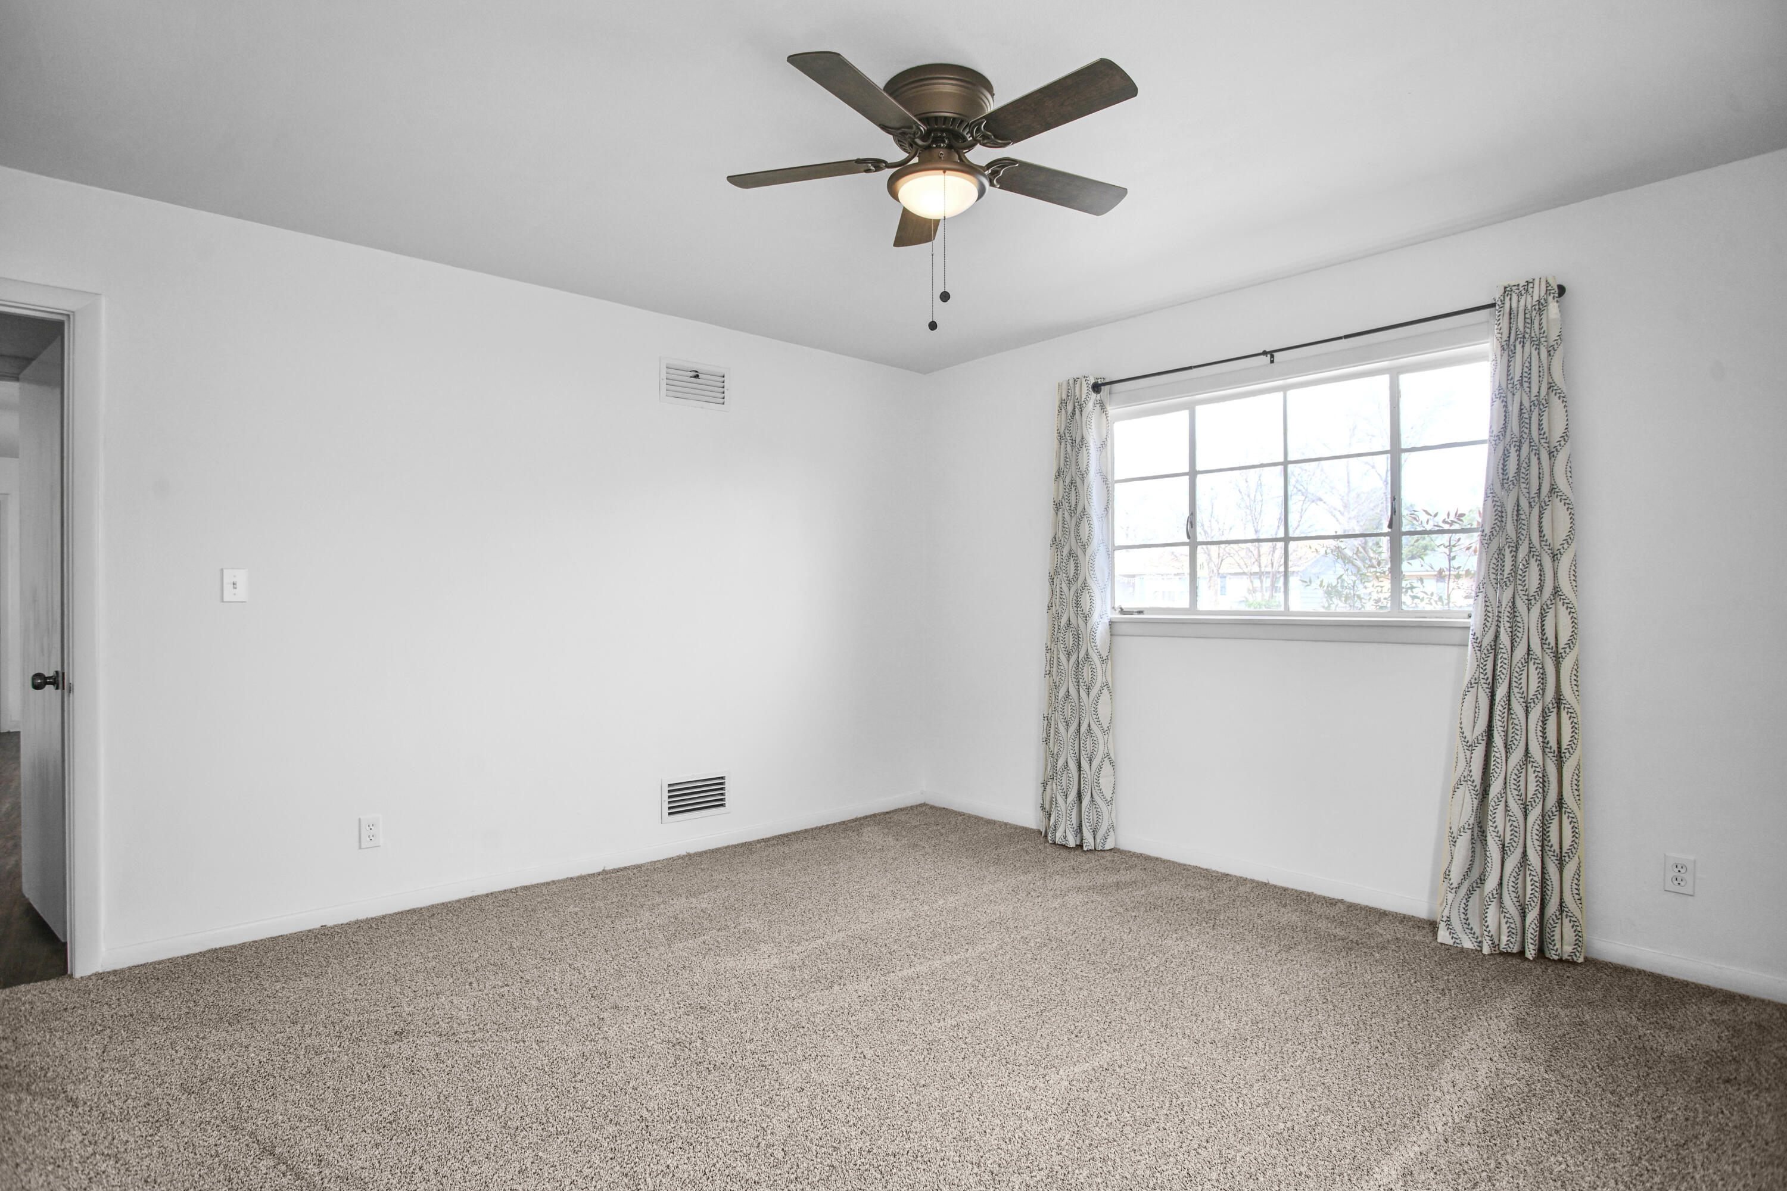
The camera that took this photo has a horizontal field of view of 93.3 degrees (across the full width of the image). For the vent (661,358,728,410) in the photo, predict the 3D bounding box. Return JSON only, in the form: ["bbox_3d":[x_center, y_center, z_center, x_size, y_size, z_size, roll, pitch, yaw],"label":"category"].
[{"bbox_3d":[-0.905,-0.971,3.881,0.344,0.203,0.020,0,0,-39],"label":"vent"}]

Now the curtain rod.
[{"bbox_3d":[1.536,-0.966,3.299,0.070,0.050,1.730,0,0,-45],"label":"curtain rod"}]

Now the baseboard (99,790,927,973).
[{"bbox_3d":[-1.139,1.137,3.682,3.385,0.078,0.017,0,0,-39],"label":"baseboard"}]

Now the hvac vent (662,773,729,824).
[{"bbox_3d":[-0.899,0.927,3.875,0.340,0.199,0.020,0,0,-39],"label":"hvac vent"}]

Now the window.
[{"bbox_3d":[1.565,-0.381,3.394,0.080,0.950,1.580,0,0,-45],"label":"window"}]

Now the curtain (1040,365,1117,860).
[{"bbox_3d":[0.862,0.083,3.976,0.130,2.190,0.340,0,0,-45],"label":"curtain"}]

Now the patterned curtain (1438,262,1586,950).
[{"bbox_3d":[2.024,0.076,2.783,0.150,2.190,0.370,0,0,-45],"label":"patterned curtain"}]

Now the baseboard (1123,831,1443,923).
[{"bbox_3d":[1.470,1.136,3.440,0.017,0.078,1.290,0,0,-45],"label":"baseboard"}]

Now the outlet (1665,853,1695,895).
[{"bbox_3d":[2.371,0.845,2.542,0.013,0.115,0.069,0,0,-45],"label":"outlet"}]

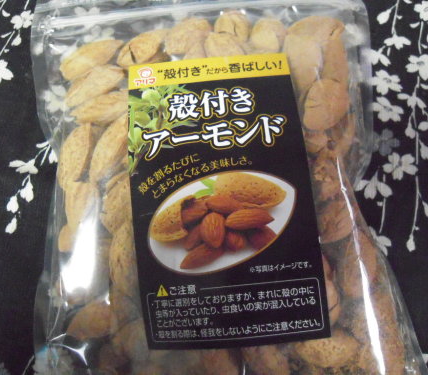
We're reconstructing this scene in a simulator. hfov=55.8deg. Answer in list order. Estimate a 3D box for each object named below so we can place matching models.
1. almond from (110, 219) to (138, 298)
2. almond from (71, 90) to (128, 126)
[{"bbox_3d":[-0.043,0.037,0.208,0.019,0.015,0.039,-2,73,0],"label":"almond"},{"bbox_3d":[-0.060,-0.045,0.216,0.035,0.016,0.015,-25,80,-3],"label":"almond"}]

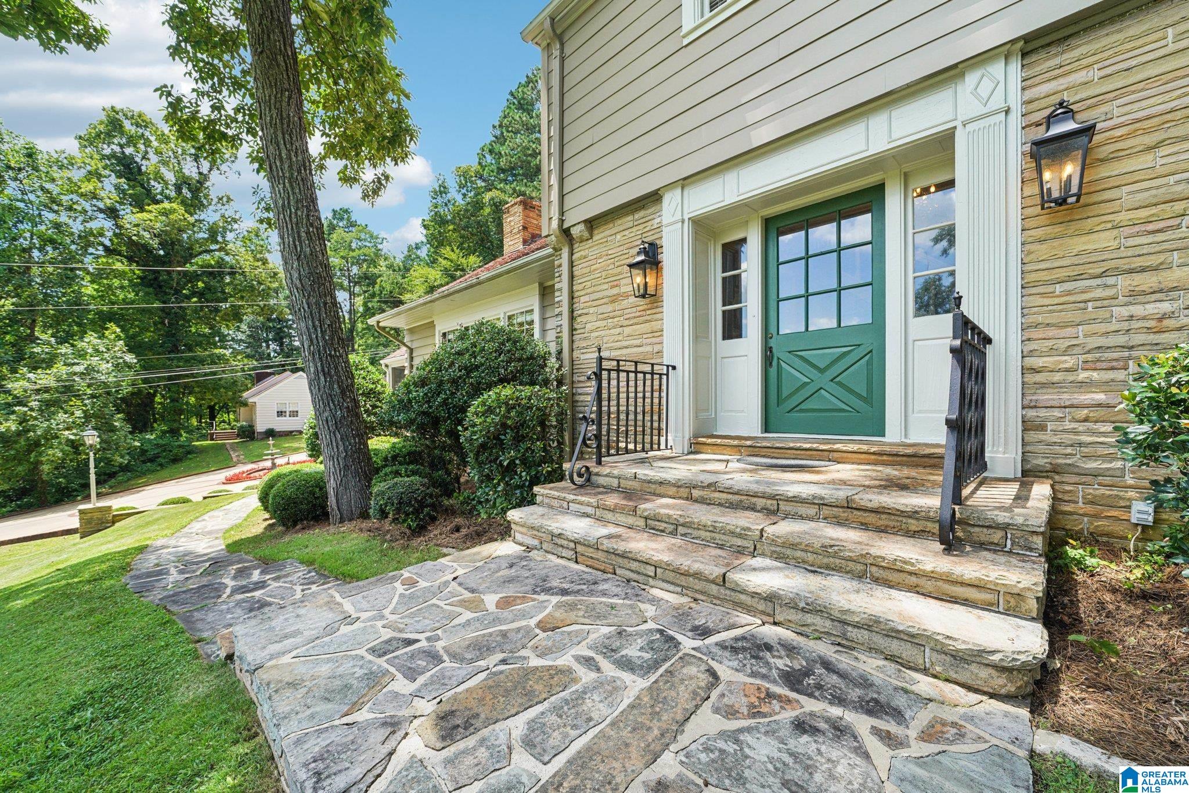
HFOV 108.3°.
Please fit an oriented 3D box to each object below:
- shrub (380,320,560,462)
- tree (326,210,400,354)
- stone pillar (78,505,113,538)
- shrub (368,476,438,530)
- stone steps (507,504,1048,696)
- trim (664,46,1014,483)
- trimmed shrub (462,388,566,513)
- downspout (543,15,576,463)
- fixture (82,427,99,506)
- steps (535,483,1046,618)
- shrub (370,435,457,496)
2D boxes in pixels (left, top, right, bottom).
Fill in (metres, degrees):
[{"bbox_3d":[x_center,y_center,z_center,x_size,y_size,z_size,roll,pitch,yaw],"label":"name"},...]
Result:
[{"bbox_3d":[-1.521,0.045,5.150,2.050,1.900,1.850,-1,-1,43],"label":"shrub"},{"bbox_3d":[-19.901,-6.964,36.000,5.800,16.929,5.800,0,0,0],"label":"tree"},{"bbox_3d":[-10.573,2.659,9.100,0.460,0.620,0.440,0,0,-33],"label":"stone pillar"},{"bbox_3d":[-1.712,0.958,3.850,0.580,0.500,0.560,-1,-1,43],"label":"shrub"},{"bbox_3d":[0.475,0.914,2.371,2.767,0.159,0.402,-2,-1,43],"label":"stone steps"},{"bbox_3d":[1.669,-0.765,3.460,2.520,2.580,0.340,-1,0,44],"label":"trim"},{"bbox_3d":[-0.767,0.508,4.050,0.970,1.160,0.950,0,-1,0],"label":"trimmed shrub"},{"bbox_3d":[-0.443,-1.777,5.148,0.110,5.140,0.400,-1,0,44],"label":"downspout"},{"bbox_3d":[-12.324,1.716,10.500,0.250,1.930,0.250,-1,-1,43],"label":"fixture"},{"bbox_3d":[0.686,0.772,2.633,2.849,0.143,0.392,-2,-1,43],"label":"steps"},{"bbox_3d":[-2.030,0.771,4.750,0.950,0.700,0.900,-1,-1,43],"label":"shrub"}]

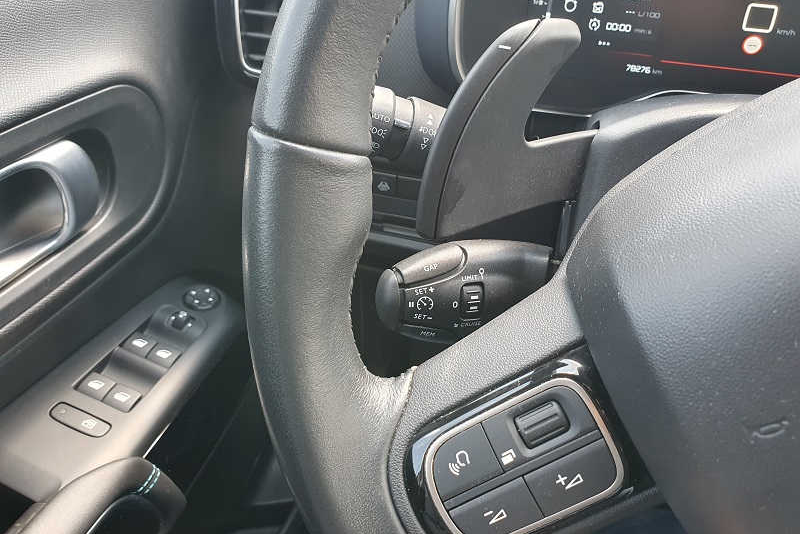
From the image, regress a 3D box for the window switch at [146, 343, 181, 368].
[{"bbox_3d":[-0.156,0.060,0.397,0.018,0.006,0.017,23,39,7],"label":"window switch"}]

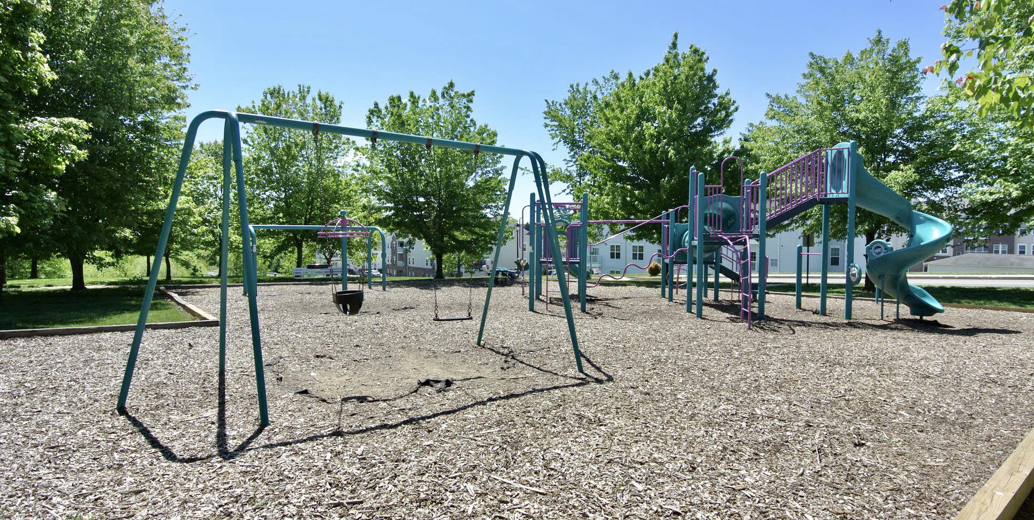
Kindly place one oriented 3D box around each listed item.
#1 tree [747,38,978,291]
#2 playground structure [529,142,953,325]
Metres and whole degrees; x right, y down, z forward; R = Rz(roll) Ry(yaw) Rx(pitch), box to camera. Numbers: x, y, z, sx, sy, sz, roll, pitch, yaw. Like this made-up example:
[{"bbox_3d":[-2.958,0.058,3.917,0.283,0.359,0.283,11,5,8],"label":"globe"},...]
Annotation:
[{"bbox_3d":[13.716,-3.878,20.800,7.800,10.290,7.700,0,2,0],"label":"tree"},{"bbox_3d":[5.150,-0.630,12.900,9.900,3.850,5.800,0,2,0],"label":"playground structure"}]

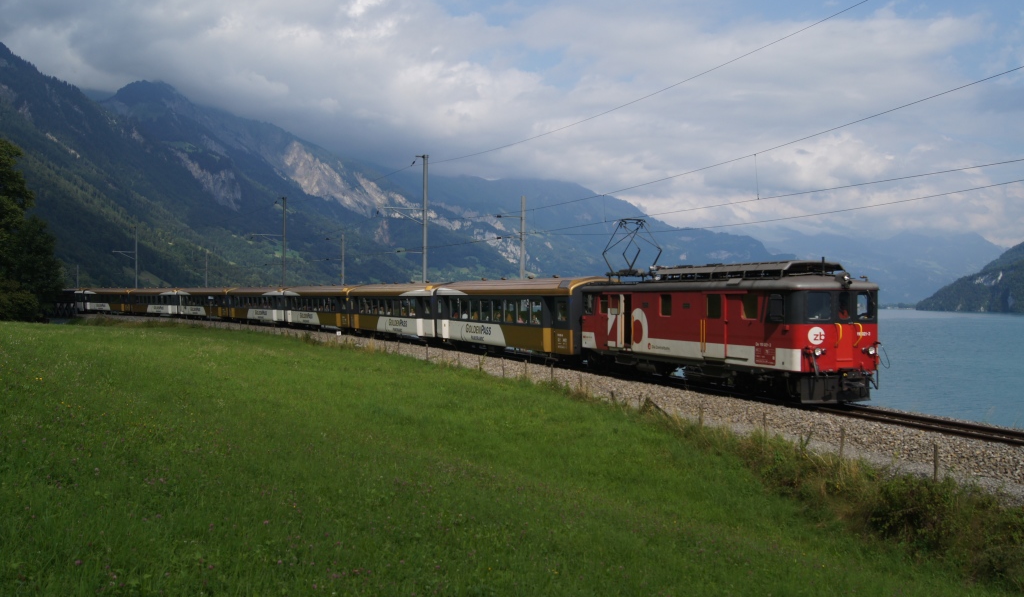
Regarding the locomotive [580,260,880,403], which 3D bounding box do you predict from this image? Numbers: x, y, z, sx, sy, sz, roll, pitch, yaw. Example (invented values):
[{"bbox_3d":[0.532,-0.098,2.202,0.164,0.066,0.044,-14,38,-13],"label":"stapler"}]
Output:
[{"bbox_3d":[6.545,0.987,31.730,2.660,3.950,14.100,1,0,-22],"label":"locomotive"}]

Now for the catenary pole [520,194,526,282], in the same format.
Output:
[{"bbox_3d":[0.642,-1.312,53.991,0.250,9.120,0.250,1,0,-25],"label":"catenary pole"}]

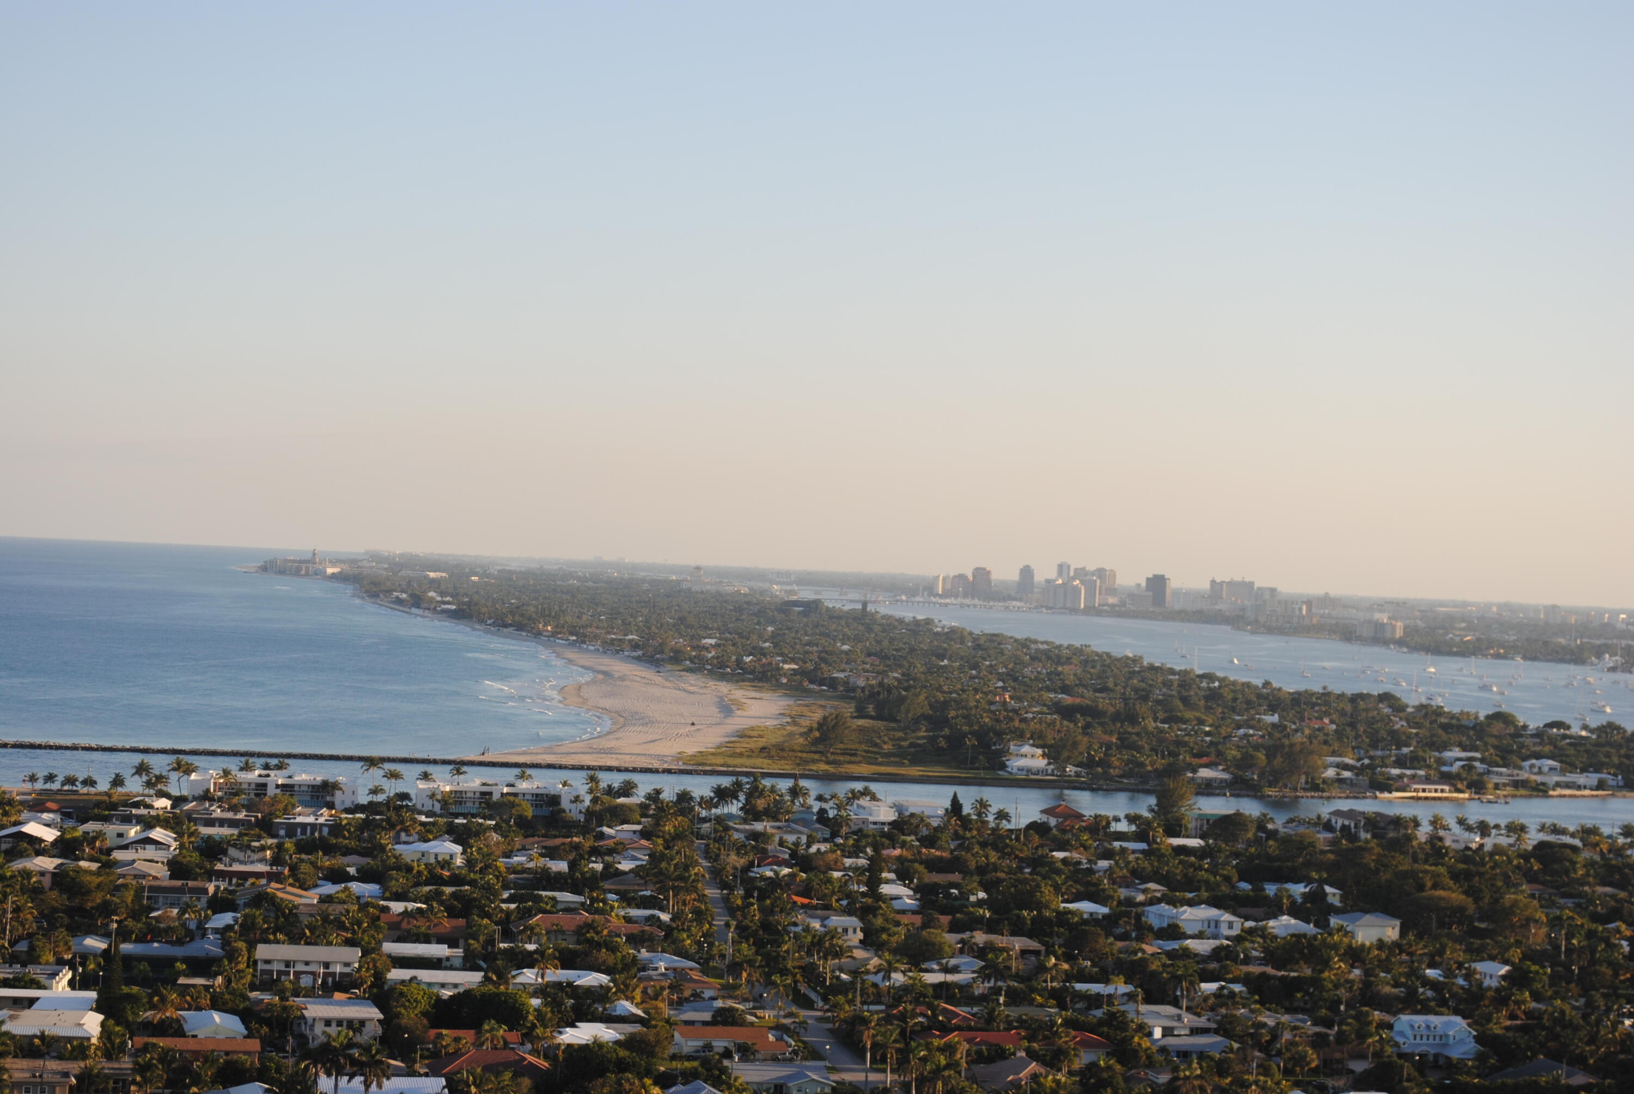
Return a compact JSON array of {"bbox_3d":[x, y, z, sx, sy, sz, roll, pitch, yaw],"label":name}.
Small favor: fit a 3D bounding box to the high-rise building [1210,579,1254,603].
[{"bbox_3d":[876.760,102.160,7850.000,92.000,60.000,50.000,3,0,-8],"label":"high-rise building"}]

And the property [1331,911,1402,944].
[{"bbox_3d":[133.900,93.530,907.380,12.000,7.000,20.500,3,0,-8],"label":"property"}]

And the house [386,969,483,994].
[{"bbox_3d":[-73.860,84.090,720.820,18.300,4.300,12.000,3,0,-4],"label":"house"}]

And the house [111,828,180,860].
[{"bbox_3d":[-173.910,78.480,966.830,15.000,7.500,22.000,3,0,-5],"label":"house"}]

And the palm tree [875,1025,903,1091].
[{"bbox_3d":[11.760,82.530,602.000,4.600,10.800,4.600,3,0,-5],"label":"palm tree"}]

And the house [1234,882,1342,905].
[{"bbox_3d":[125.800,93.430,991.680,25.500,6.800,14.000,3,0,-6],"label":"house"}]

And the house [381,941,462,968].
[{"bbox_3d":[-81.960,84.680,774.860,16.000,4.600,12.500,3,0,-5],"label":"house"}]

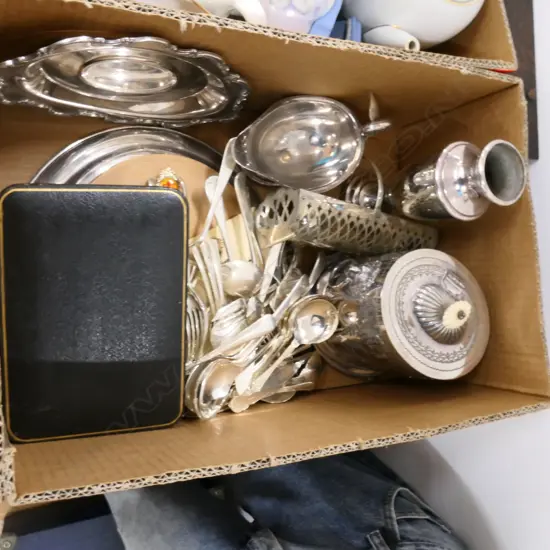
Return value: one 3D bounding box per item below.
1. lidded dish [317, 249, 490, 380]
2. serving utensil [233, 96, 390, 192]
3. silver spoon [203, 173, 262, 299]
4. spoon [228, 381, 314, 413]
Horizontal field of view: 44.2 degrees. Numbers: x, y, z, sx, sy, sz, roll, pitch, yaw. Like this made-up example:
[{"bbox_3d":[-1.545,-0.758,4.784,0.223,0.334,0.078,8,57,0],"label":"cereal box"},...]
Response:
[{"bbox_3d":[0.153,0.044,0.762,0.152,0.178,0.152,2,86,-26],"label":"lidded dish"},{"bbox_3d":[0.021,-0.135,0.742,0.178,0.105,0.096,-15,96,-26],"label":"serving utensil"},{"bbox_3d":[-0.055,-0.041,0.720,0.046,0.032,0.135,-15,84,-26],"label":"silver spoon"},{"bbox_3d":[-0.001,0.137,0.771,0.112,0.017,0.025,-6,119,-32],"label":"spoon"}]

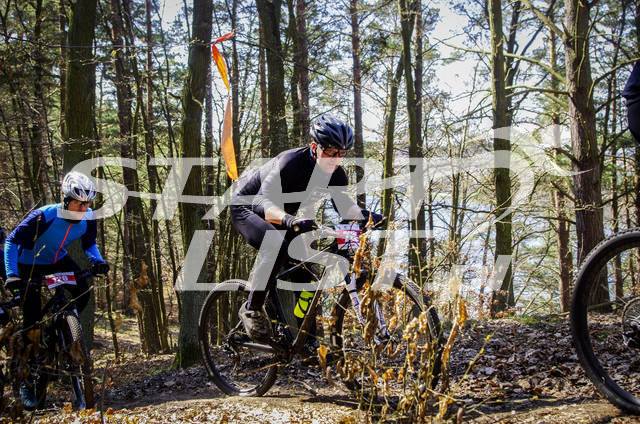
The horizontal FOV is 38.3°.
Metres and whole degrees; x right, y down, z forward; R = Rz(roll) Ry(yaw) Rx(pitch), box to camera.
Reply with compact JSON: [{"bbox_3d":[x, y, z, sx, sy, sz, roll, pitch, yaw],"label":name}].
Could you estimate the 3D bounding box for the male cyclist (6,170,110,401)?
[{"bbox_3d":[-1.830,0.555,6.330,0.760,1.620,0.920,-2,4,-35],"label":"male cyclist"}]

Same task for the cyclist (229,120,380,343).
[{"bbox_3d":[-0.100,0.125,5.200,0.950,1.310,0.740,3,4,43],"label":"cyclist"}]

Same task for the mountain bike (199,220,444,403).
[{"bbox_3d":[-0.090,0.583,5.222,1.870,1.030,0.730,-7,-4,44],"label":"mountain bike"}]

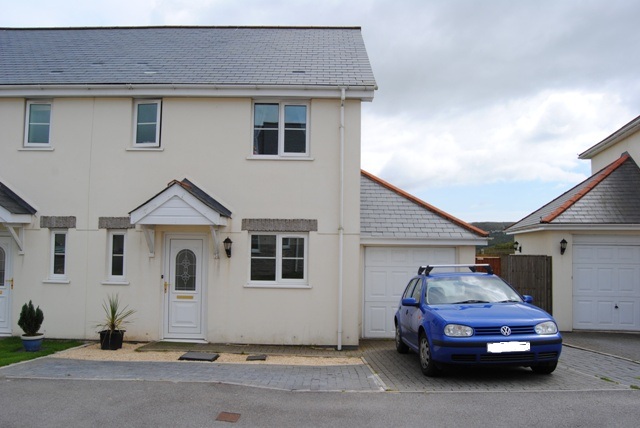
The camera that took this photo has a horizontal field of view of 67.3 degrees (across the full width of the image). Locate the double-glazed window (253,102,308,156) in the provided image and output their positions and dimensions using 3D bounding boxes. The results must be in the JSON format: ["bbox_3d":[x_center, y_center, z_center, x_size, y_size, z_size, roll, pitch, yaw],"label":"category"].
[{"bbox_3d":[-0.787,-1.710,9.746,1.152,1.110,0.100,1,-3,1],"label":"double-glazed window"}]

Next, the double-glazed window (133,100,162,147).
[{"bbox_3d":[-3.502,-1.824,9.792,0.540,0.962,0.100,1,-3,1],"label":"double-glazed window"}]

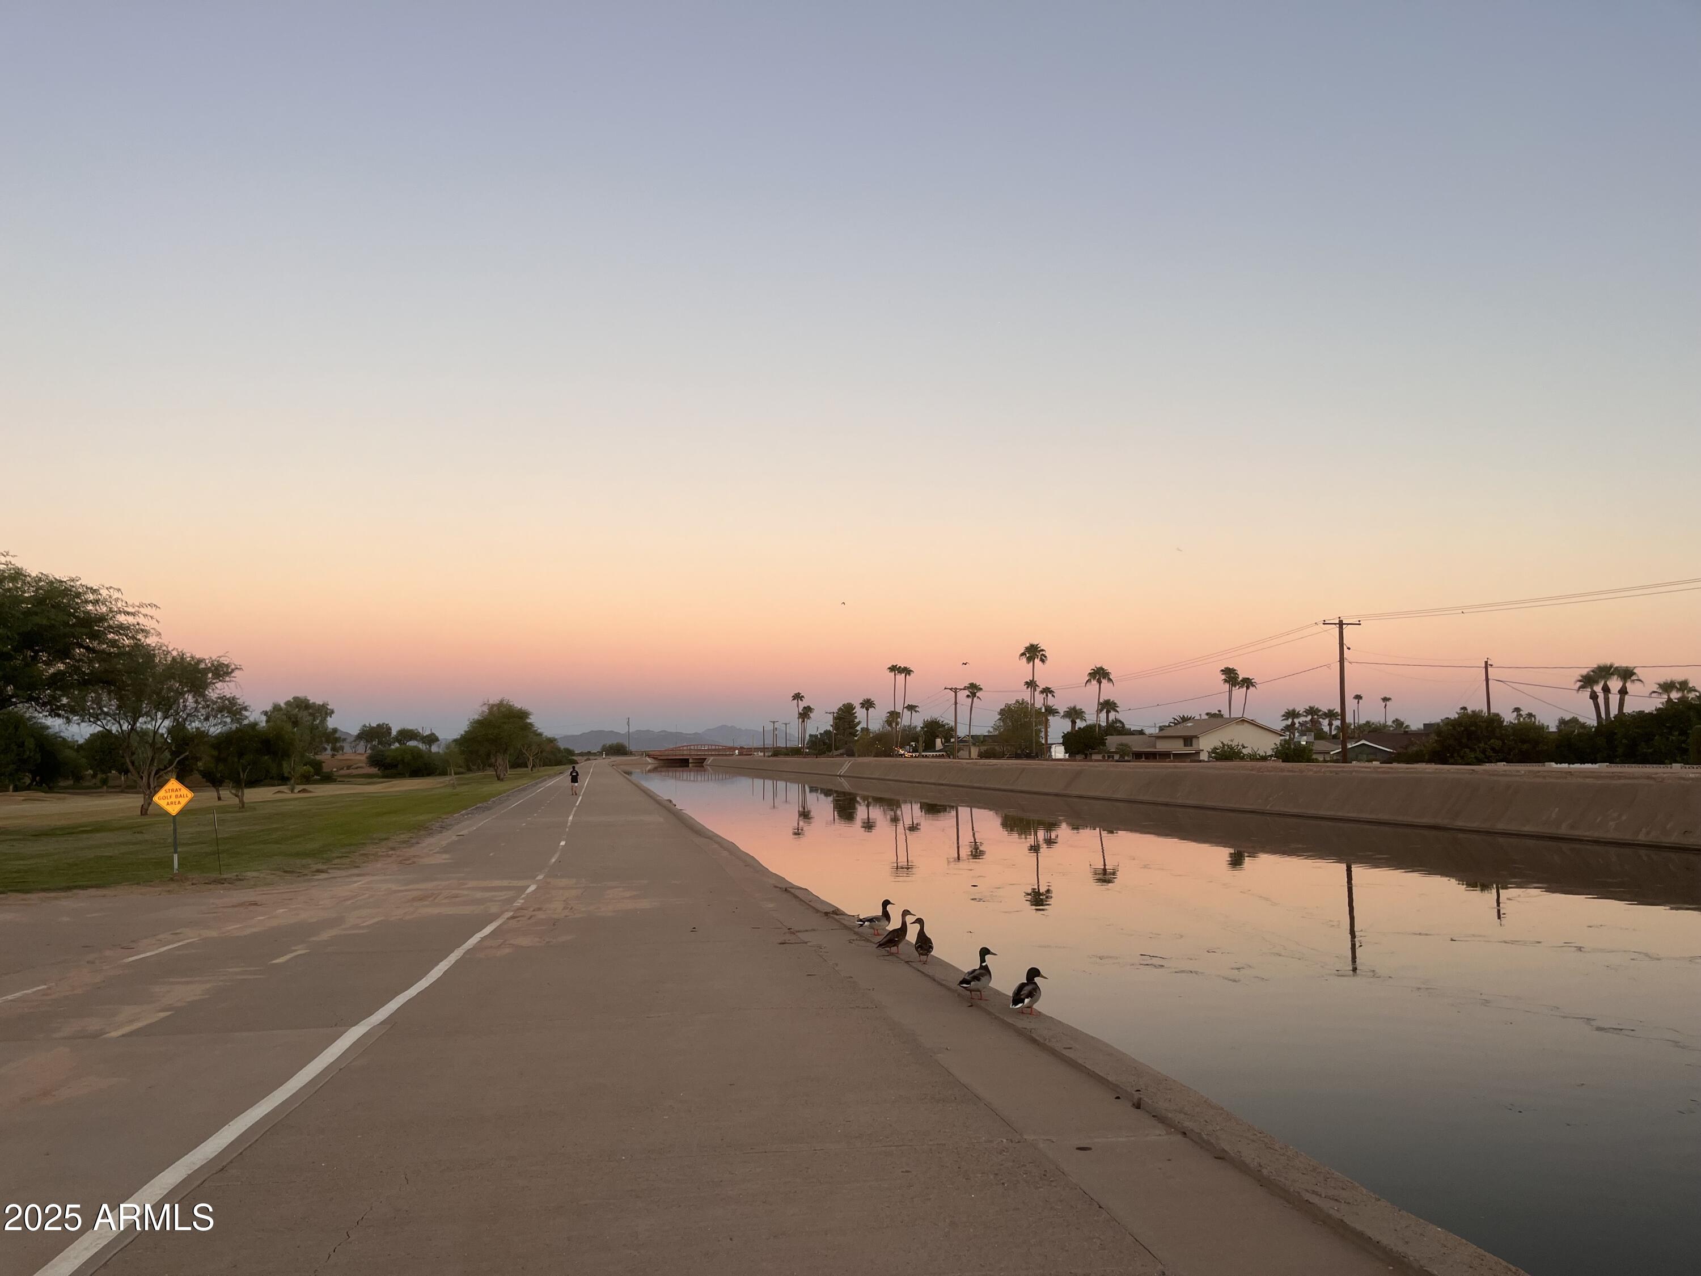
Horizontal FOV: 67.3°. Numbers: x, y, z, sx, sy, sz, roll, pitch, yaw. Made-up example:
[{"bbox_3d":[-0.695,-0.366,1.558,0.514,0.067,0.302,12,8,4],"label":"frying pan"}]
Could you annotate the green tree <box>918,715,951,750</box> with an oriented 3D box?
[{"bbox_3d":[15.004,18.076,224.611,5.800,8.571,5.800,-1,-5,4],"label":"green tree"}]

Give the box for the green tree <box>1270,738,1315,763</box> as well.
[{"bbox_3d":[29.406,8.113,84.869,2.900,2.888,2.700,-2,-6,19],"label":"green tree"}]

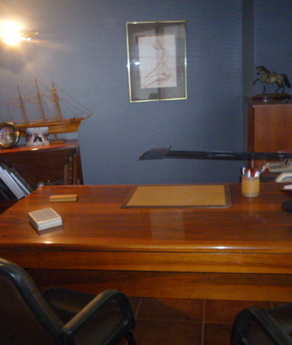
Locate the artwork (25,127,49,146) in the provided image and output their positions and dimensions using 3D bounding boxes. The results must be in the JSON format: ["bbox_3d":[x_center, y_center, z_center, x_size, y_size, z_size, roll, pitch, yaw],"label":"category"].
[{"bbox_3d":[-0.934,-0.310,3.200,0.191,0.160,0.025,-6,2,-8],"label":"artwork"}]

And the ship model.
[{"bbox_3d":[-0.817,-0.543,3.236,0.712,0.546,0.130,-7,14,-15],"label":"ship model"}]

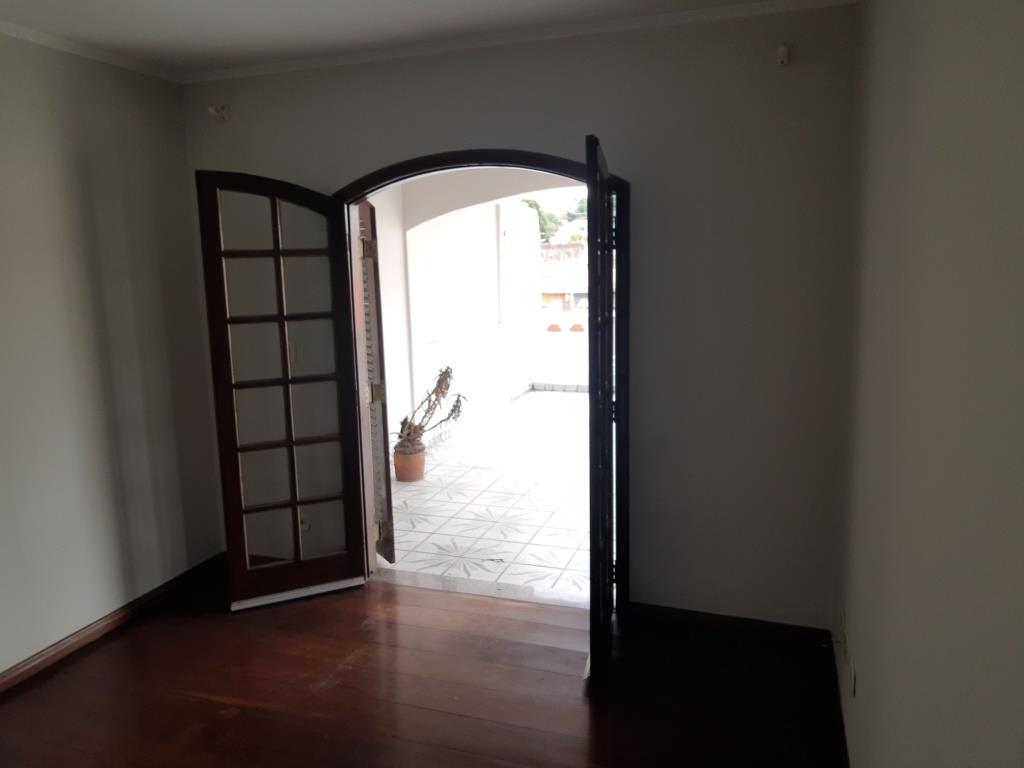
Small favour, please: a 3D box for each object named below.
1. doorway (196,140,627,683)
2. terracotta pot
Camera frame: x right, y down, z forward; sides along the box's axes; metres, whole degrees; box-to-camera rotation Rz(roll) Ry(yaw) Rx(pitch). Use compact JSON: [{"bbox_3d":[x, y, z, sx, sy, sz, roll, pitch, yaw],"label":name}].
[{"bbox_3d":[-0.423,0.033,3.470,1.812,2.148,0.693,2,10,19],"label":"doorway"},{"bbox_3d":[-0.788,0.621,5.923,0.235,0.225,0.235,-1,10,0],"label":"terracotta pot"}]

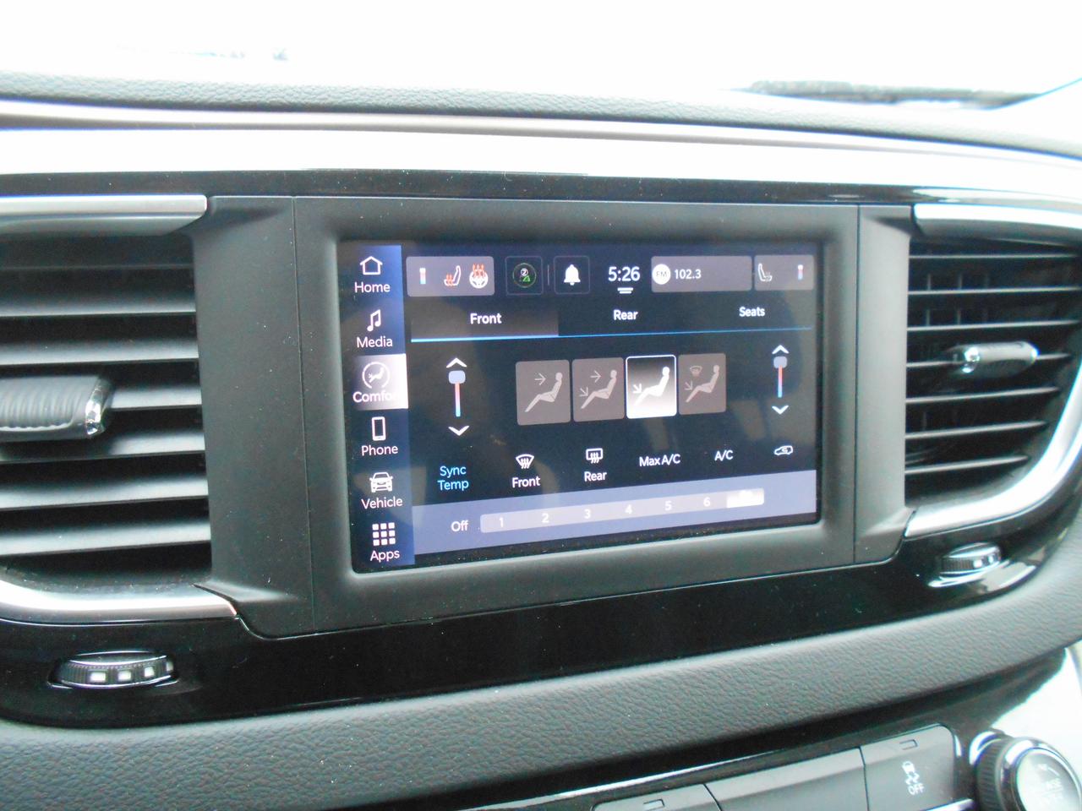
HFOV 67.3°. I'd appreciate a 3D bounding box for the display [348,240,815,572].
[{"bbox_3d":[0.018,-0.003,0.256,0.157,0.094,0.011,-3,5,-17],"label":"display"}]

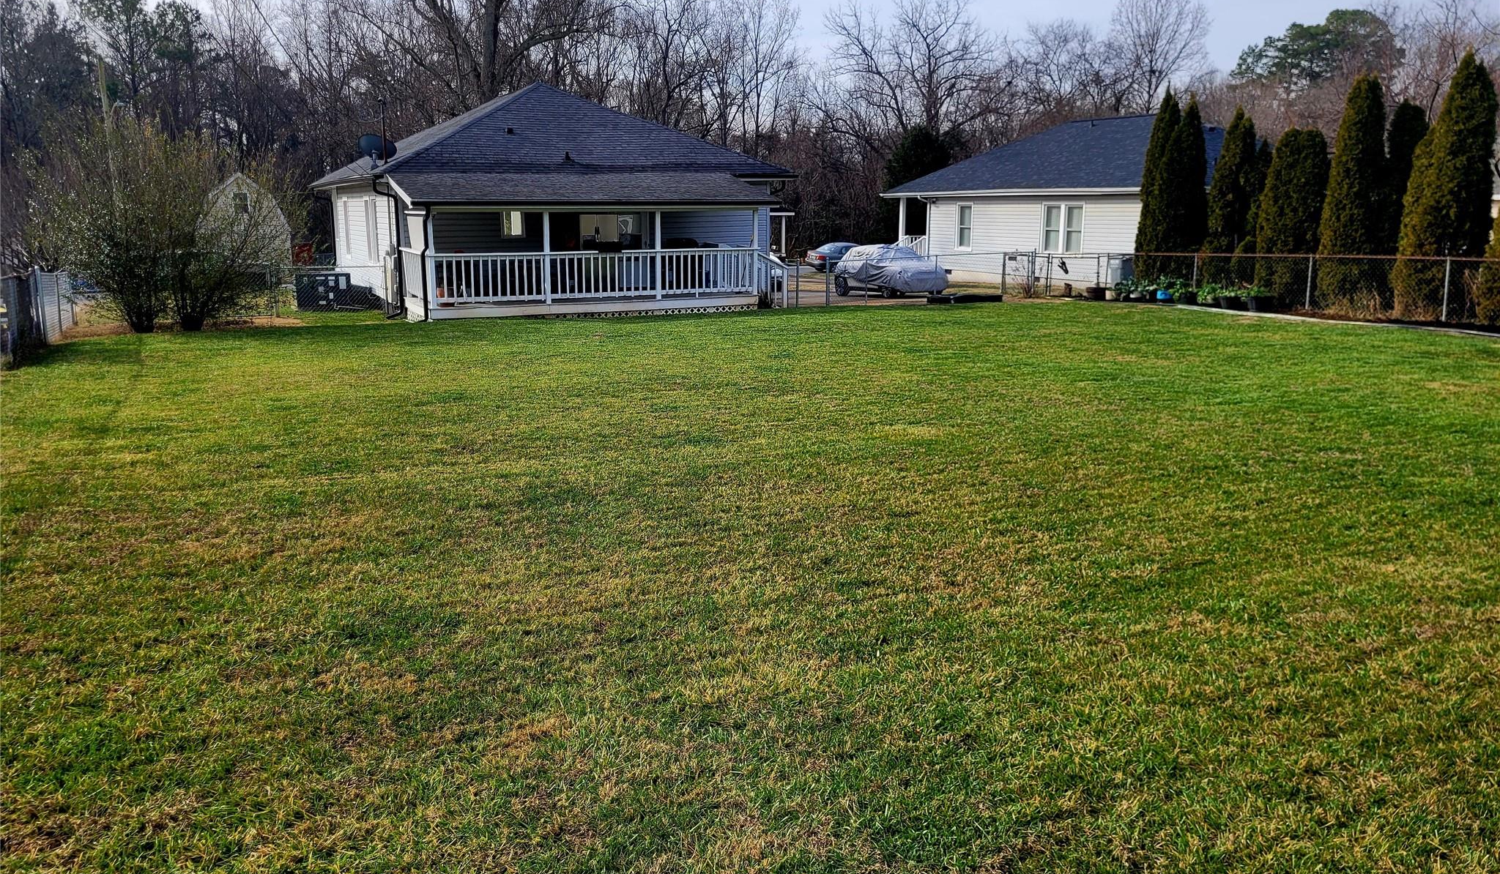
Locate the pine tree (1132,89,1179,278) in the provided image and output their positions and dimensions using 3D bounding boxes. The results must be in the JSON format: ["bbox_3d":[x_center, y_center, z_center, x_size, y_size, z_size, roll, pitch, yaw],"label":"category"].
[{"bbox_3d":[10.697,-6.326,29.437,1.220,5.290,1.220,-5,13,-25],"label":"pine tree"}]

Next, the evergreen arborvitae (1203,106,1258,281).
[{"bbox_3d":[11.740,-5.625,27.345,1.270,4.640,1.270,-5,13,-25],"label":"evergreen arborvitae"}]

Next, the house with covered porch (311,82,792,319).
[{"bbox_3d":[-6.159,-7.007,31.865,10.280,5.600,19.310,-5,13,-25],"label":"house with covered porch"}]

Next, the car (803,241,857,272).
[{"bbox_3d":[4.868,-8.500,52.663,4.650,1.450,1.800,-5,13,-25],"label":"car"}]

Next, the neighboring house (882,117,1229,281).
[{"bbox_3d":[13.417,-8.718,41.403,10.400,5.870,15.800,-5,13,-25],"label":"neighboring house"}]

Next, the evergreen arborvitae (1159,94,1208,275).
[{"bbox_3d":[11.090,-6.081,28.644,1.170,5.060,1.170,-5,13,-25],"label":"evergreen arborvitae"}]

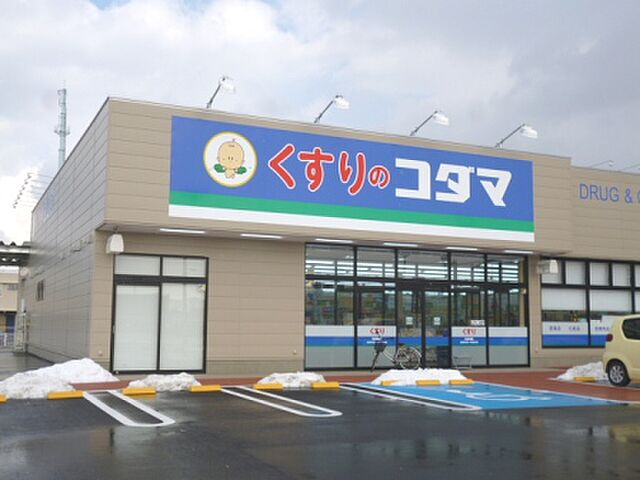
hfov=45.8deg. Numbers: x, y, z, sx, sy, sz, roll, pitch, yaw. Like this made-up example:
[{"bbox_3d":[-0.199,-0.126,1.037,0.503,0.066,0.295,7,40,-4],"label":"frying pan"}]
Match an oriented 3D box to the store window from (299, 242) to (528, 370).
[{"bbox_3d":[2.851,1.895,20.763,7.161,3.206,0.200,3,-6,-24],"label":"store window"}]

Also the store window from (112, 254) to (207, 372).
[{"bbox_3d":[-3.715,1.743,17.744,2.206,2.747,0.180,3,-6,-24],"label":"store window"}]

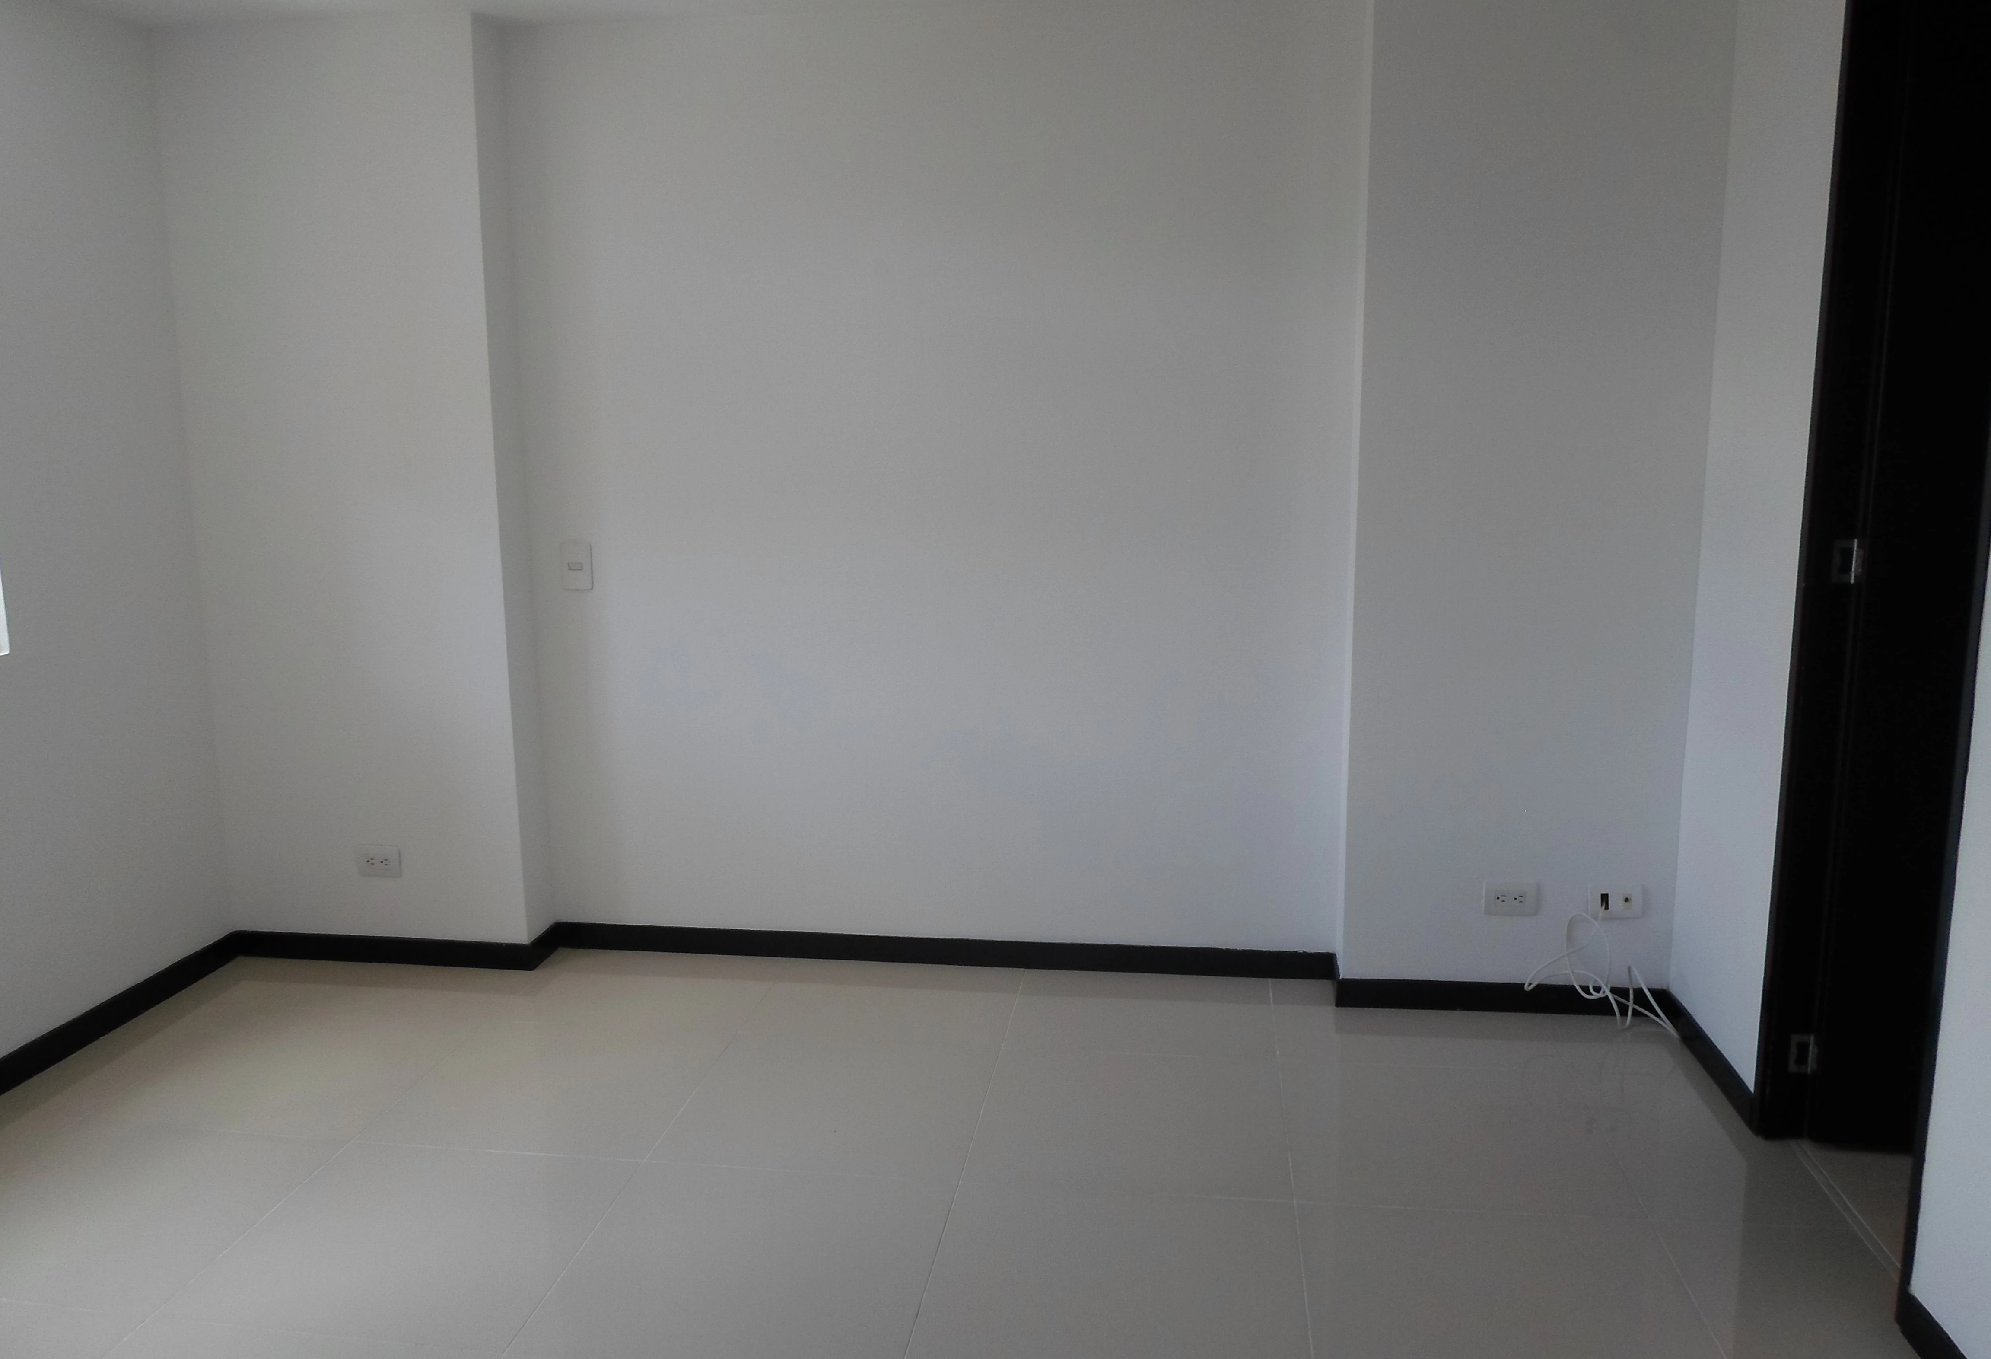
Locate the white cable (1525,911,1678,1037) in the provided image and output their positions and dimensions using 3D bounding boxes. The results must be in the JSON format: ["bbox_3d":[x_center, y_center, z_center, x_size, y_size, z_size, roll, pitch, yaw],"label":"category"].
[{"bbox_3d":[1.368,0.670,3.247,0.320,0.275,0.140,1,10,8],"label":"white cable"}]

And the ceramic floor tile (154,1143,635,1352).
[{"bbox_3d":[-1.003,0.969,2.506,0.602,0.010,0.592,1,10,8],"label":"ceramic floor tile"}]

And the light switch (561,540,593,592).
[{"bbox_3d":[-1.072,-0.289,3.680,0.078,0.120,0.012,1,10,8],"label":"light switch"}]

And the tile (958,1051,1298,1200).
[{"bbox_3d":[0.277,0.886,2.908,0.602,0.010,0.592,1,10,8],"label":"tile"}]

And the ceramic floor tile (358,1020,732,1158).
[{"bbox_3d":[-0.923,0.867,3.074,0.602,0.010,0.592,1,10,8],"label":"ceramic floor tile"}]

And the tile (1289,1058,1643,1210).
[{"bbox_3d":[0.877,0.895,2.825,0.602,0.010,0.592,1,10,8],"label":"tile"}]

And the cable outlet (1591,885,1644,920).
[{"bbox_3d":[1.415,0.506,3.276,0.120,0.077,0.012,1,10,8],"label":"cable outlet"}]

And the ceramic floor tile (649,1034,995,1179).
[{"bbox_3d":[-0.323,0.876,2.991,0.602,0.010,0.592,1,10,8],"label":"ceramic floor tile"}]

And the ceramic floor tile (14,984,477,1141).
[{"bbox_3d":[-1.552,0.857,3.161,0.640,0.010,0.592,1,10,8],"label":"ceramic floor tile"}]

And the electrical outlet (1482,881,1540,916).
[{"bbox_3d":[1.188,0.506,3.309,0.120,0.077,0.012,1,10,8],"label":"electrical outlet"}]

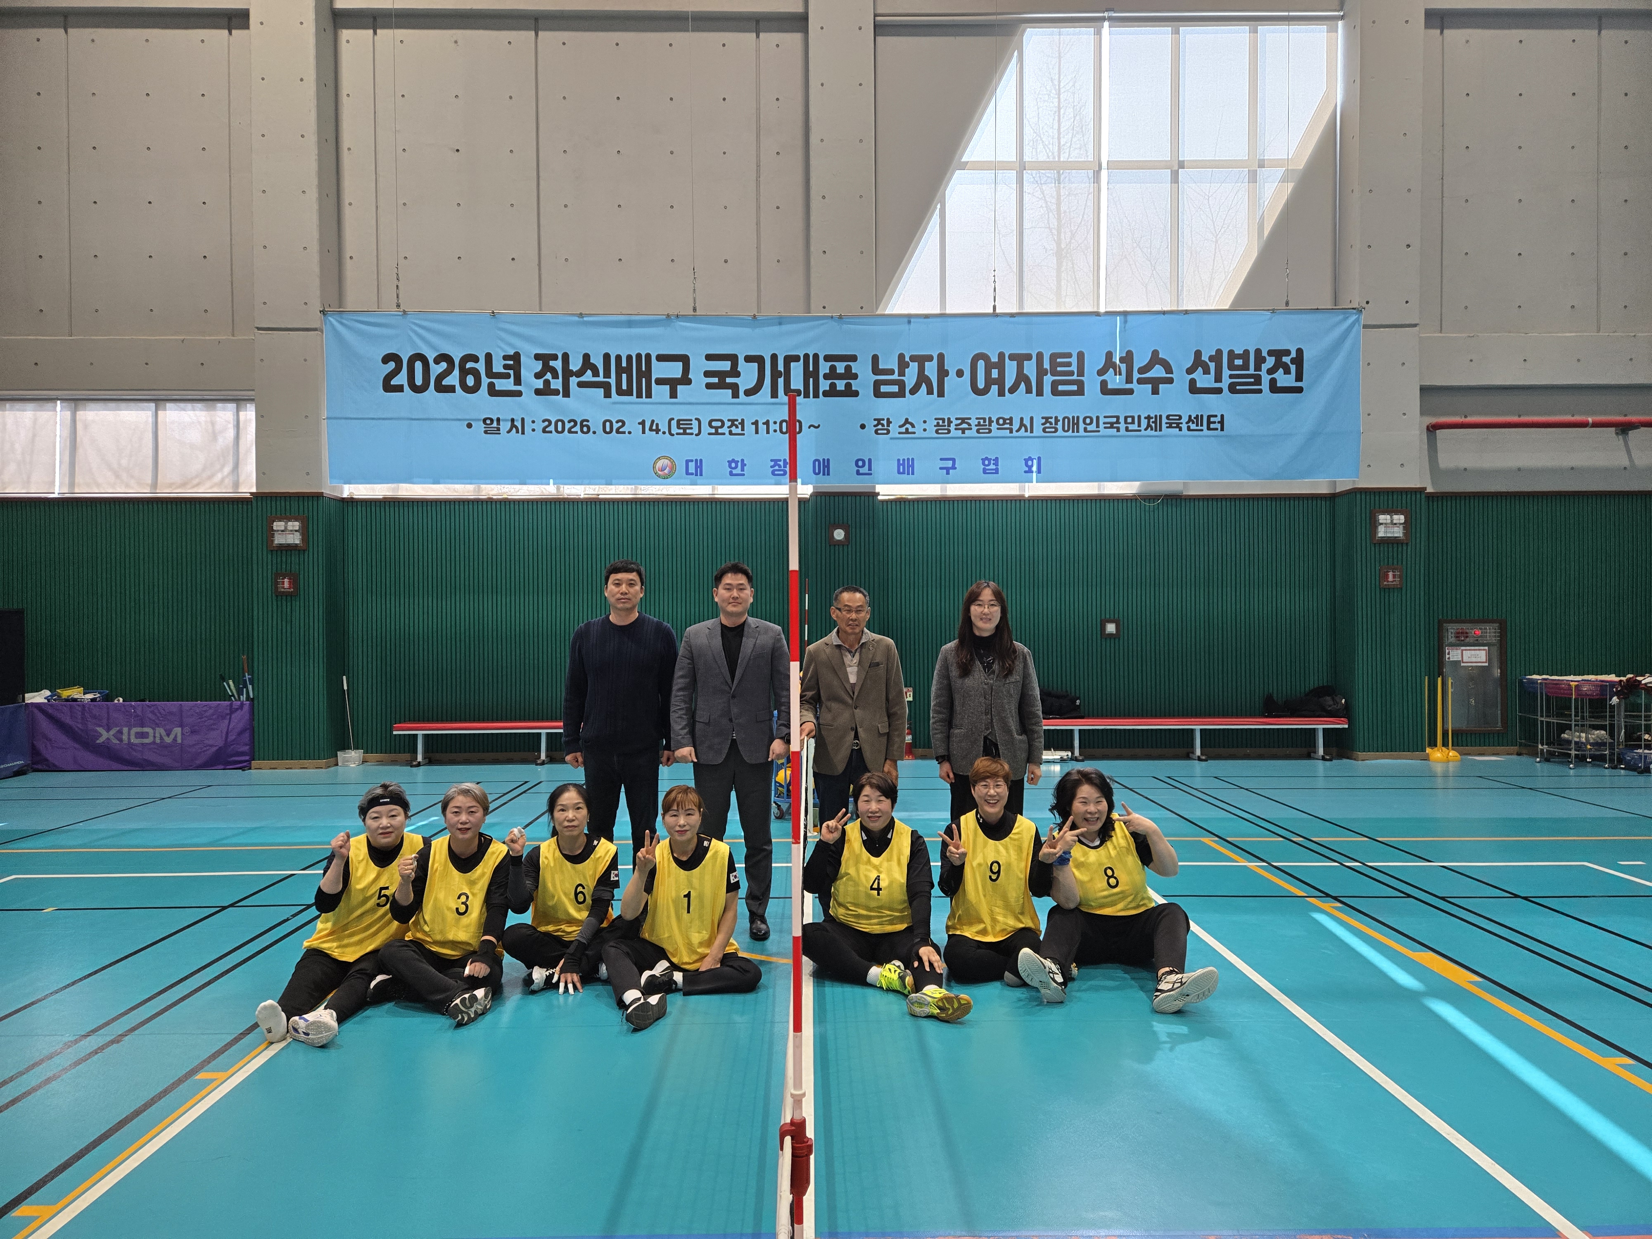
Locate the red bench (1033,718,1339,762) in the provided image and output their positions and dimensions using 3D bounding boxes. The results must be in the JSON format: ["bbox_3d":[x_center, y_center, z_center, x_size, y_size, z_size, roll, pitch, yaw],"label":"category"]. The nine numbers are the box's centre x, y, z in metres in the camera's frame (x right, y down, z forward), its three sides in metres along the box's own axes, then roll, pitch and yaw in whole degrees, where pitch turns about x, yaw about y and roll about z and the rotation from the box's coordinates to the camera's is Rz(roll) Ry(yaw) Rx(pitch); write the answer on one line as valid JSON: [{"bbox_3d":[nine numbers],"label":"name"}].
[{"bbox_3d":[3.491,1.340,12.315,4.520,0.450,0.380,0,0,-1],"label":"red bench"}]

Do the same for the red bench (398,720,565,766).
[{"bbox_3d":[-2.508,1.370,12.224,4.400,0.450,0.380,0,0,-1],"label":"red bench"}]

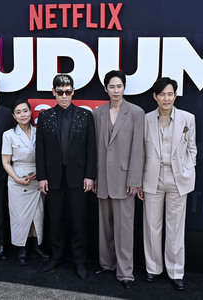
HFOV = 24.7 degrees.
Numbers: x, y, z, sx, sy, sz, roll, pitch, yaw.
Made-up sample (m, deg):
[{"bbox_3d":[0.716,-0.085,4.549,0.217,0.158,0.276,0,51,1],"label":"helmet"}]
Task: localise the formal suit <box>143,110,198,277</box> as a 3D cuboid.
[{"bbox_3d":[0.599,0.386,4.134,0.450,1.510,0.340,3,9,10],"label":"formal suit"}]

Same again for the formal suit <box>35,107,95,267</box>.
[{"bbox_3d":[-0.320,0.342,4.301,0.540,1.535,0.320,1,9,-1],"label":"formal suit"}]

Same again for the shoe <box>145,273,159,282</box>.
[{"bbox_3d":[0.483,1.110,4.293,0.105,0.105,0.295,3,10,15],"label":"shoe"}]

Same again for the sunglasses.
[{"bbox_3d":[-0.323,-0.515,4.127,0.145,0.048,0.130,1,13,-1],"label":"sunglasses"}]

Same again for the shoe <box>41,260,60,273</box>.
[{"bbox_3d":[-0.456,1.069,4.445,0.105,0.110,0.300,9,12,41],"label":"shoe"}]

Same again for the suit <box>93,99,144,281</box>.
[{"bbox_3d":[0.160,0.348,4.170,0.440,1.580,0.340,3,9,12],"label":"suit"}]

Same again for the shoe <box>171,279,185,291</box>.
[{"bbox_3d":[0.673,1.137,4.144,0.105,0.105,0.295,0,9,-6],"label":"shoe"}]

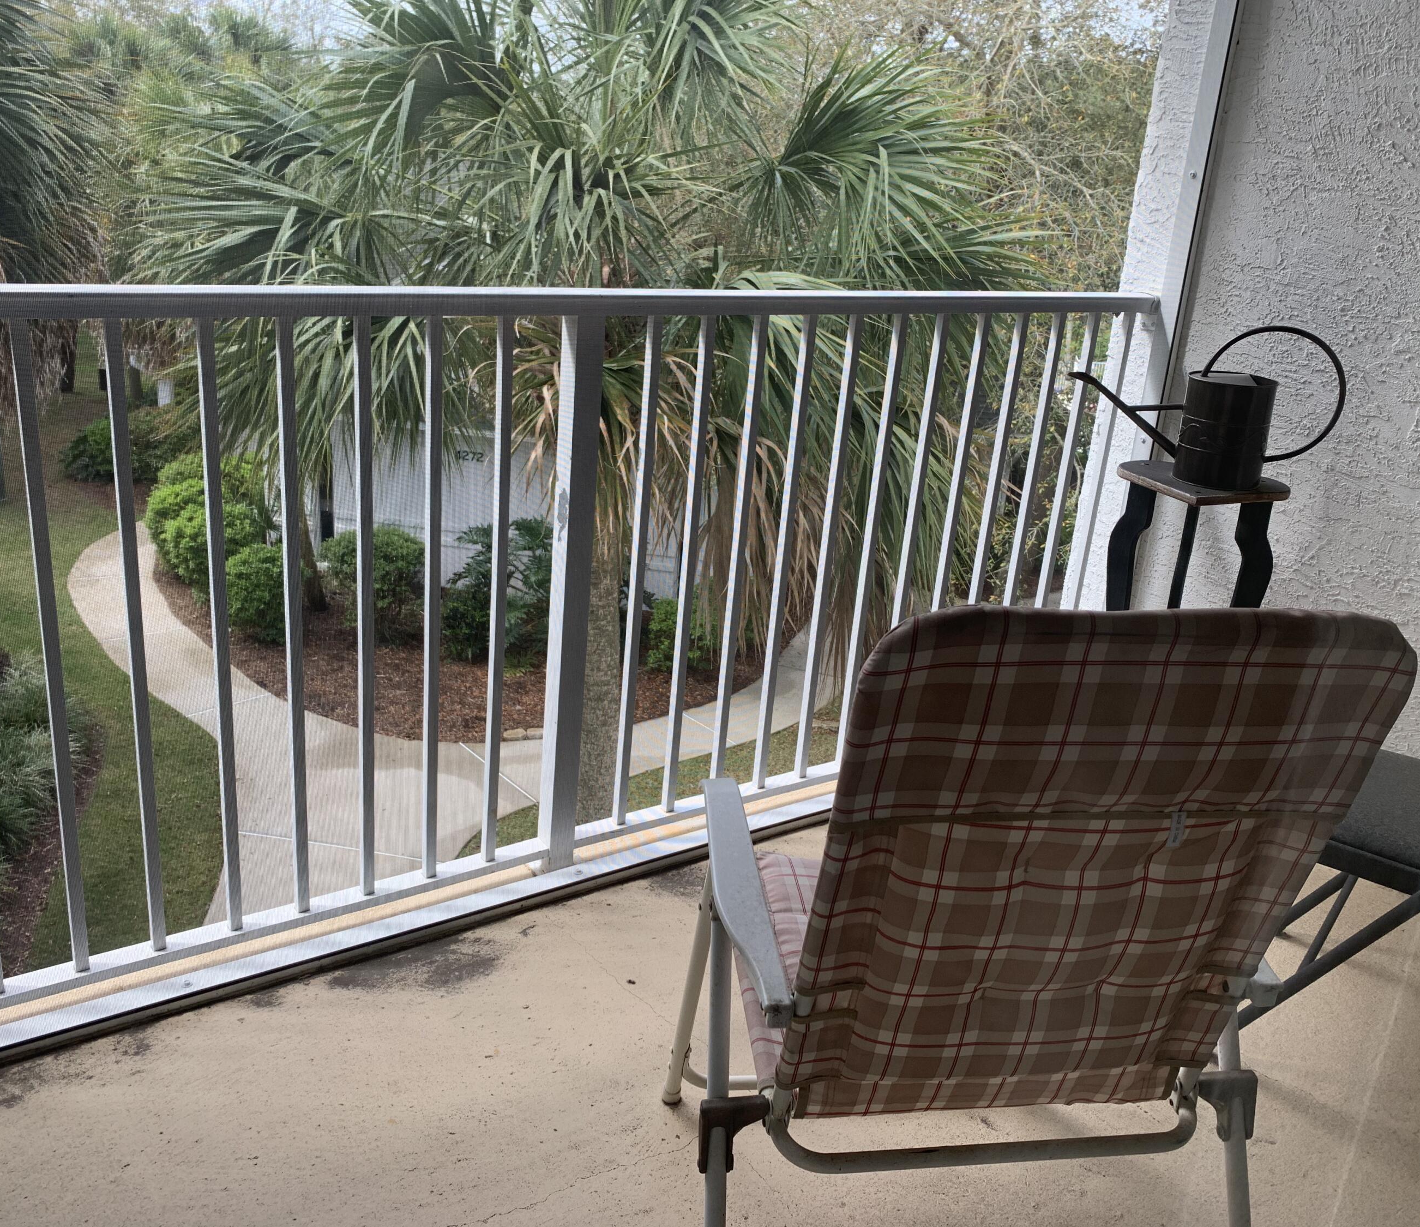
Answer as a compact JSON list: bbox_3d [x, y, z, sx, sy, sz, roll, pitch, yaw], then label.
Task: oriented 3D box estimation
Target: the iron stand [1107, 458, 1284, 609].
[{"bbox_3d":[0.942,0.092,2.580,0.336,0.786,0.315,-5,22,-25],"label":"iron stand"}]

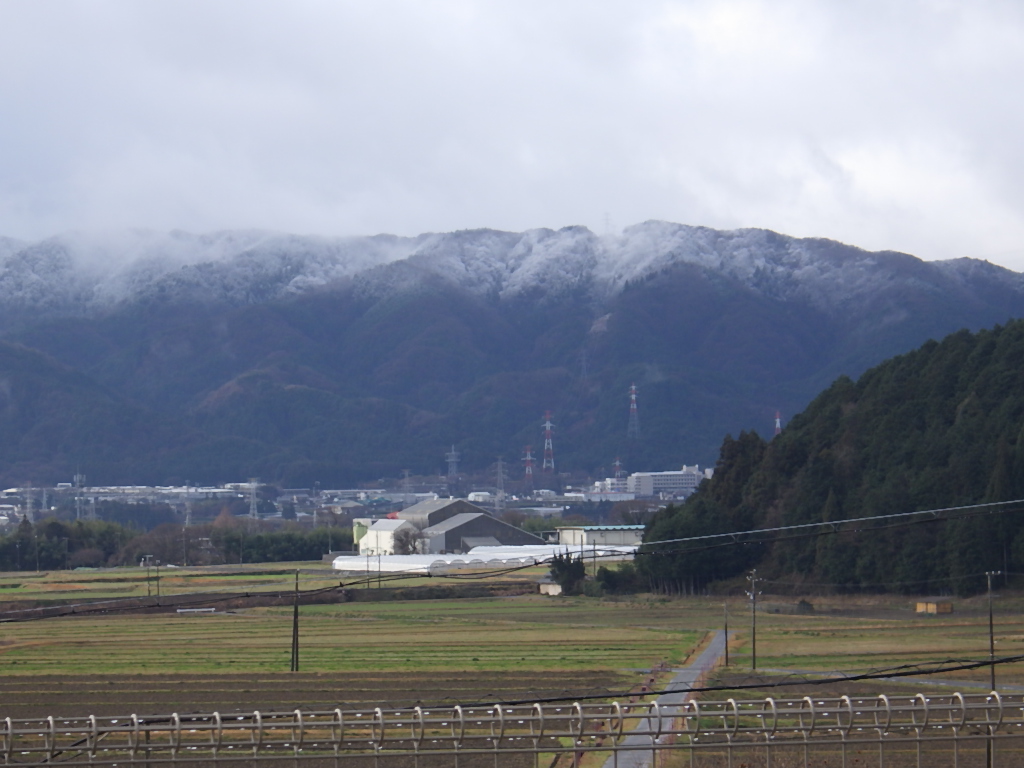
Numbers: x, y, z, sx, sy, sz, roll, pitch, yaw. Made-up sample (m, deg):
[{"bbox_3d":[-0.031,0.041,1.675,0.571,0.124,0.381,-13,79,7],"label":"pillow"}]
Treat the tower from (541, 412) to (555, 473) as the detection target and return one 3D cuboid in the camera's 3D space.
[{"bbox_3d":[41.725,67.803,4800.000,14.500,71.860,12.000,0,-1,0],"label":"tower"}]

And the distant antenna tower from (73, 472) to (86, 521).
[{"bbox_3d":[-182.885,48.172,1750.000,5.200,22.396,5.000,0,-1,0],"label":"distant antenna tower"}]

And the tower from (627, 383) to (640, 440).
[{"bbox_3d":[158.425,35.857,5400.000,14.500,75.627,13.000,0,-1,0],"label":"tower"}]

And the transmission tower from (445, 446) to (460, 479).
[{"bbox_3d":[-61.779,80.987,4300.000,14.000,36.340,13.000,0,-1,0],"label":"transmission tower"}]

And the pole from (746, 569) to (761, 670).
[{"bbox_3d":[30.007,29.348,515.000,1.750,12.560,0.800,0,-1,0],"label":"pole"}]

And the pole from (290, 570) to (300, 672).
[{"bbox_3d":[-26.923,29.534,515.000,1.100,12.684,0.700,0,-1,0],"label":"pole"}]

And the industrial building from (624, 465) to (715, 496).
[{"bbox_3d":[162.656,100.057,4250.000,88.000,32.839,30.000,0,-1,-11],"label":"industrial building"}]

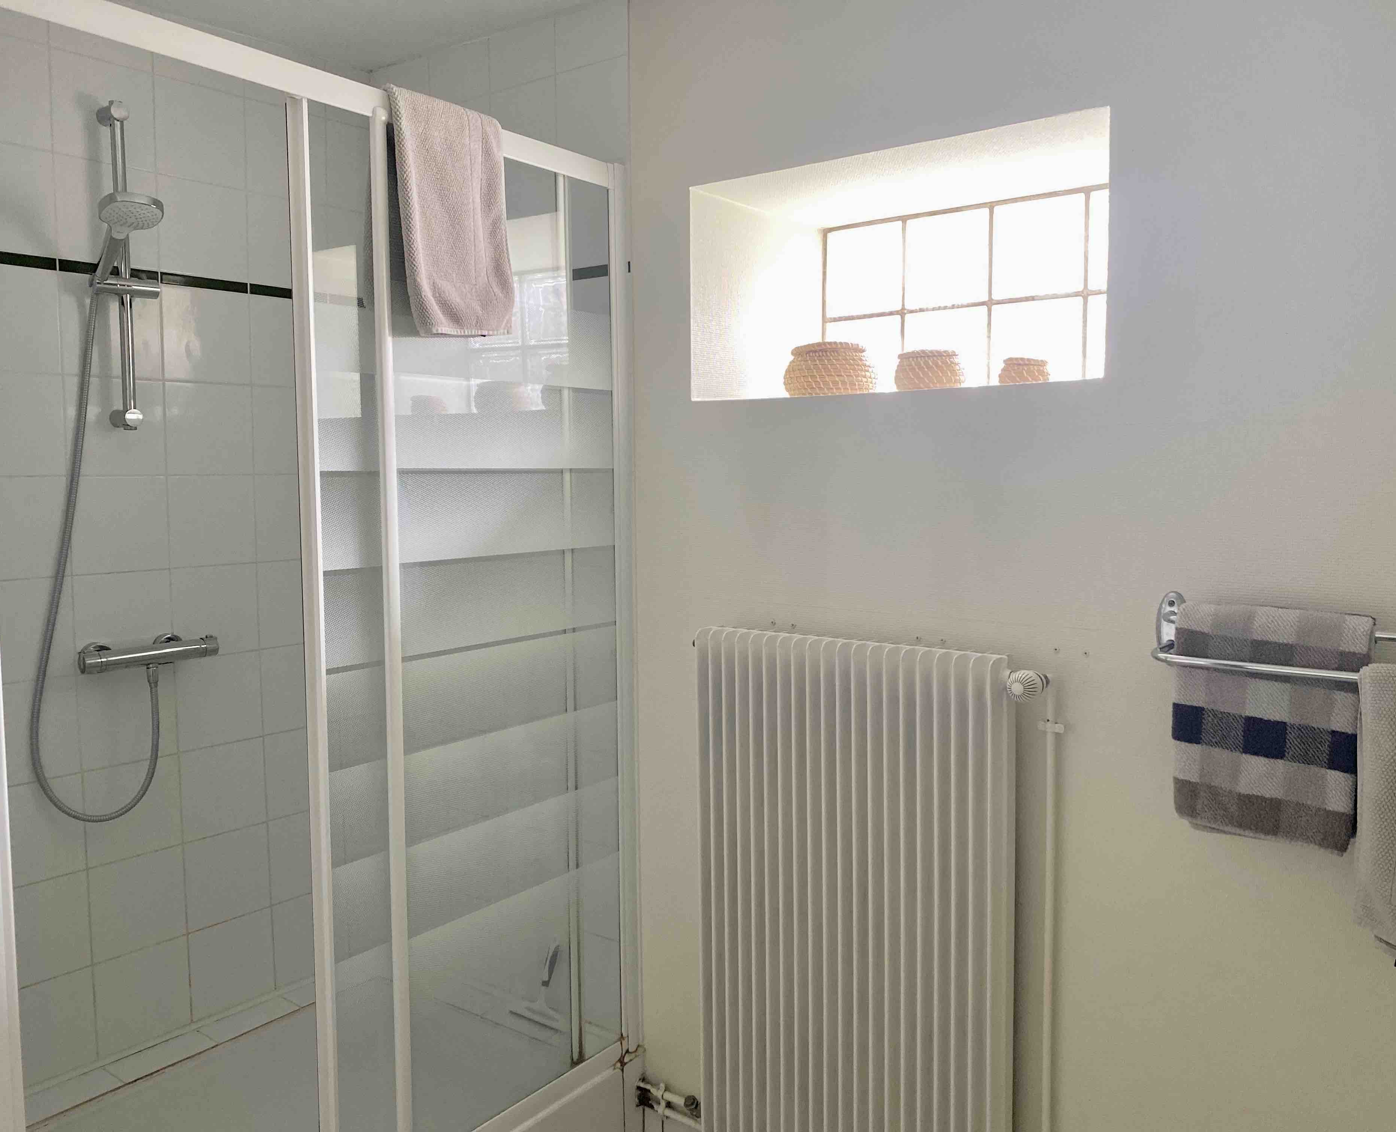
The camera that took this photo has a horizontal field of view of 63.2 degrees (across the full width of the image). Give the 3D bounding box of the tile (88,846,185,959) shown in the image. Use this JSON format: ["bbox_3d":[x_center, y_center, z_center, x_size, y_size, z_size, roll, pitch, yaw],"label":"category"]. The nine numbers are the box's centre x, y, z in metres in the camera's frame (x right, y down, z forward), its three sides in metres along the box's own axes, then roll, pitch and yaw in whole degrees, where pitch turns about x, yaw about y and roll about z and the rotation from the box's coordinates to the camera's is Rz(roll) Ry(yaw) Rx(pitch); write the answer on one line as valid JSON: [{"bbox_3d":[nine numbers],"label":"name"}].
[{"bbox_3d":[-1.181,0.709,2.392,0.010,0.197,0.198,4,7,38],"label":"tile"}]

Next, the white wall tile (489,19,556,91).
[{"bbox_3d":[-0.373,-1.086,2.418,0.198,0.116,0.010,4,7,38],"label":"white wall tile"}]

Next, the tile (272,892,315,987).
[{"bbox_3d":[-0.936,0.881,2.725,0.010,0.202,0.198,4,7,38],"label":"tile"}]

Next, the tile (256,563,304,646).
[{"bbox_3d":[-0.935,0.086,2.652,0.010,0.197,0.198,4,7,38],"label":"tile"}]

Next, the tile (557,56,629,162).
[{"bbox_3d":[-0.216,-0.917,2.311,0.198,0.197,0.010,4,7,38],"label":"tile"}]

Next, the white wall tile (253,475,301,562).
[{"bbox_3d":[-0.934,-0.112,2.634,0.010,0.197,0.198,4,7,38],"label":"white wall tile"}]

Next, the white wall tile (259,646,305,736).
[{"bbox_3d":[-0.935,0.285,2.670,0.010,0.197,0.198,4,7,38],"label":"white wall tile"}]

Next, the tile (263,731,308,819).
[{"bbox_3d":[-0.935,0.483,2.688,0.010,0.197,0.198,4,7,38],"label":"tile"}]

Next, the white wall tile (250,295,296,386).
[{"bbox_3d":[-0.934,-0.508,2.598,0.010,0.197,0.198,4,7,38],"label":"white wall tile"}]

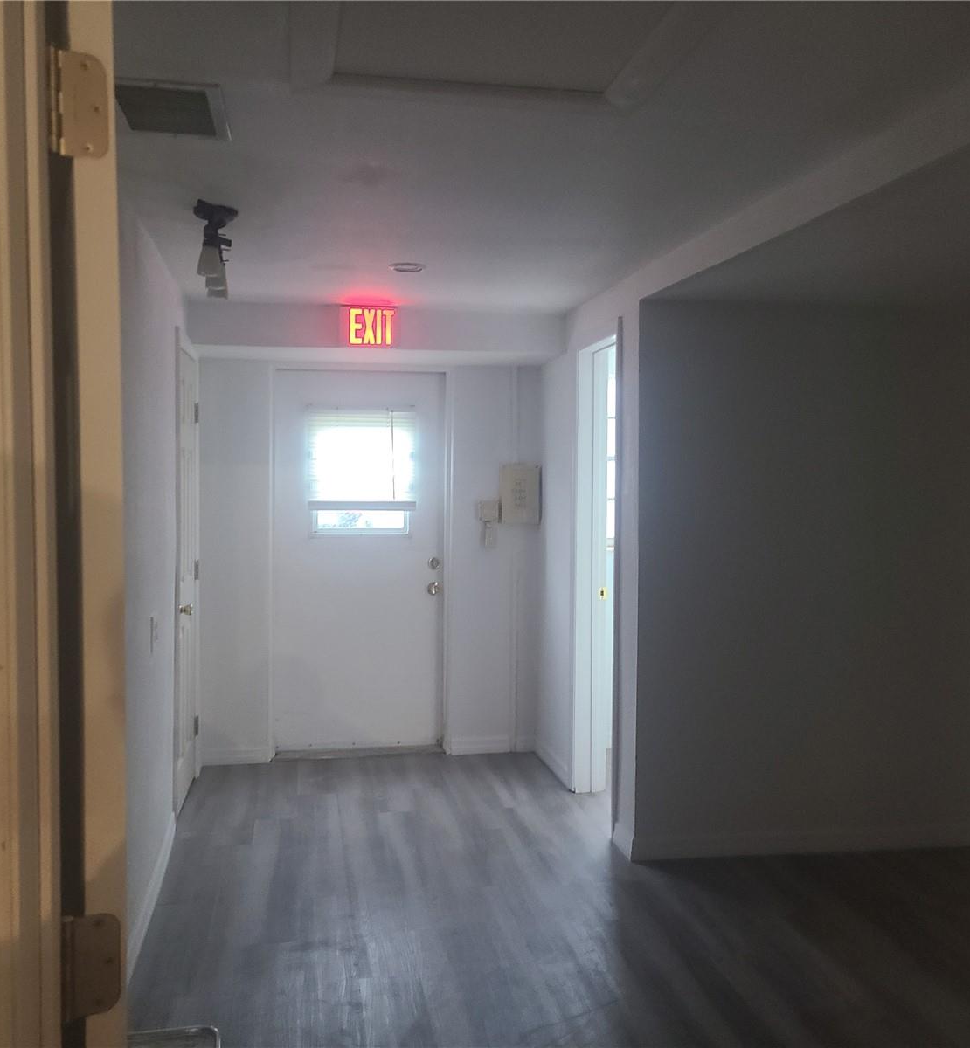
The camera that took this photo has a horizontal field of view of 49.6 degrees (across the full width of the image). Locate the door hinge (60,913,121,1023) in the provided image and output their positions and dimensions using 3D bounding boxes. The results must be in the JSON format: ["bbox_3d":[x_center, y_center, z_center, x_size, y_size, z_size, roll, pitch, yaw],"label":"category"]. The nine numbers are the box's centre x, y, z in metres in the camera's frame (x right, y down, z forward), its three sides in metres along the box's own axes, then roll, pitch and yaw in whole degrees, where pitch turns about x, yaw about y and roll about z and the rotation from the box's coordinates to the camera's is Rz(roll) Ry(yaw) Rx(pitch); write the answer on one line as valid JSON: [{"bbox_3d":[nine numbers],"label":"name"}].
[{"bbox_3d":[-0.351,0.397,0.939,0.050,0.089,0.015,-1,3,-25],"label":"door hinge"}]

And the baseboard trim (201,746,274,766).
[{"bbox_3d":[-1.295,1.211,5.483,0.355,0.095,0.015,0,3,-10],"label":"baseboard trim"}]

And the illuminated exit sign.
[{"bbox_3d":[-0.529,-0.908,4.861,0.285,0.192,0.050,0,3,-10],"label":"illuminated exit sign"}]

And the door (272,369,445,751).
[{"bbox_3d":[-0.666,0.200,5.662,0.910,2.030,0.045,0,3,-10],"label":"door"}]

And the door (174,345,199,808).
[{"bbox_3d":[-1.383,0.253,4.888,0.037,2.040,0.610,0,3,-10],"label":"door"}]

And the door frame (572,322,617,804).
[{"bbox_3d":[0.547,0.224,4.632,0.150,2.150,0.730,0,3,-10],"label":"door frame"}]

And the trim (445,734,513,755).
[{"bbox_3d":[-0.032,1.202,5.712,0.370,0.097,0.015,0,3,-10],"label":"trim"}]

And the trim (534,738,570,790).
[{"bbox_3d":[0.347,1.218,5.387,0.015,0.094,0.740,0,3,-10],"label":"trim"}]

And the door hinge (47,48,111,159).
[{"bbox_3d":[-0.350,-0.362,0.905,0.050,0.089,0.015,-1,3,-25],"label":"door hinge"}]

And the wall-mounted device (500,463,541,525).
[{"bbox_3d":[0.181,-0.164,5.646,0.205,0.330,0.070,0,3,-10],"label":"wall-mounted device"}]

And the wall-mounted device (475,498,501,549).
[{"bbox_3d":[0.012,-0.001,5.633,0.115,0.255,0.050,0,3,-10],"label":"wall-mounted device"}]

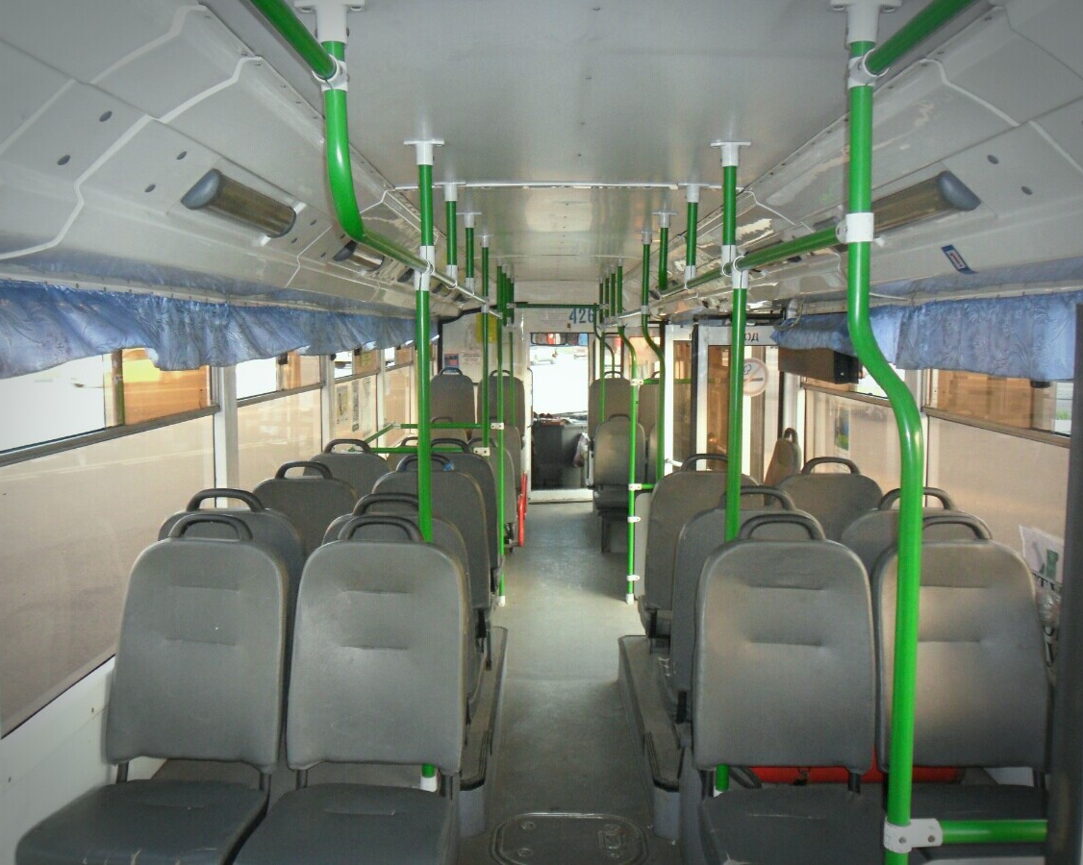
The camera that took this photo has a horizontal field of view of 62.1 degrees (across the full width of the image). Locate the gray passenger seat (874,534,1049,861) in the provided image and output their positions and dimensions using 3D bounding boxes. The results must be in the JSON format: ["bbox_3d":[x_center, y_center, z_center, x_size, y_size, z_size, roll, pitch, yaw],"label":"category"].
[{"bbox_3d":[1.038,0.620,2.061,0.440,0.790,0.540,0,6,0],"label":"gray passenger seat"}]

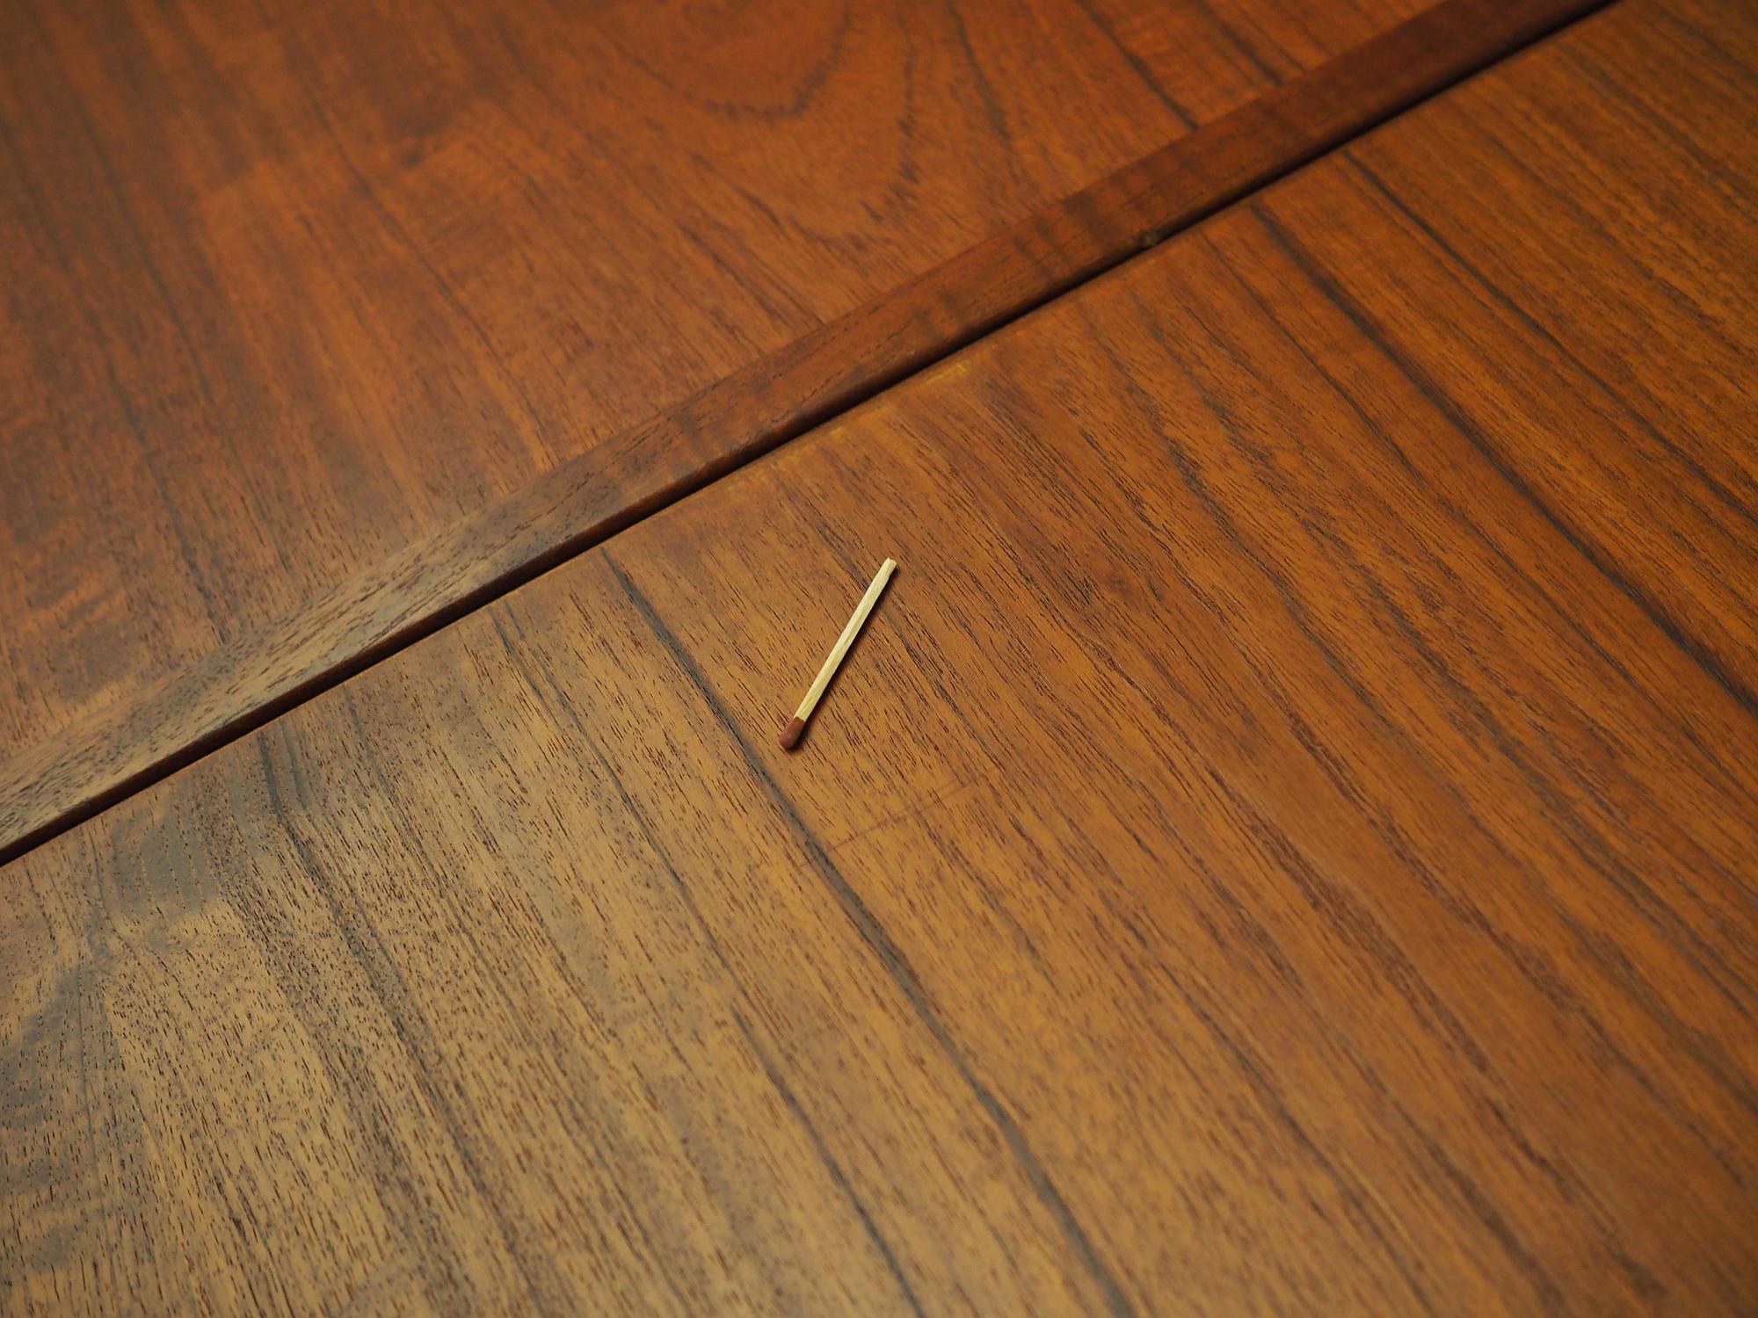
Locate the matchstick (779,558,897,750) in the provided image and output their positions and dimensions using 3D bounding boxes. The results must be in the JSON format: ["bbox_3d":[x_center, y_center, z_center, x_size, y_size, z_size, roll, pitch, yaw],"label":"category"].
[{"bbox_3d":[-0.008,-0.002,0.333,0.003,0.003,0.046,18,62,22],"label":"matchstick"}]

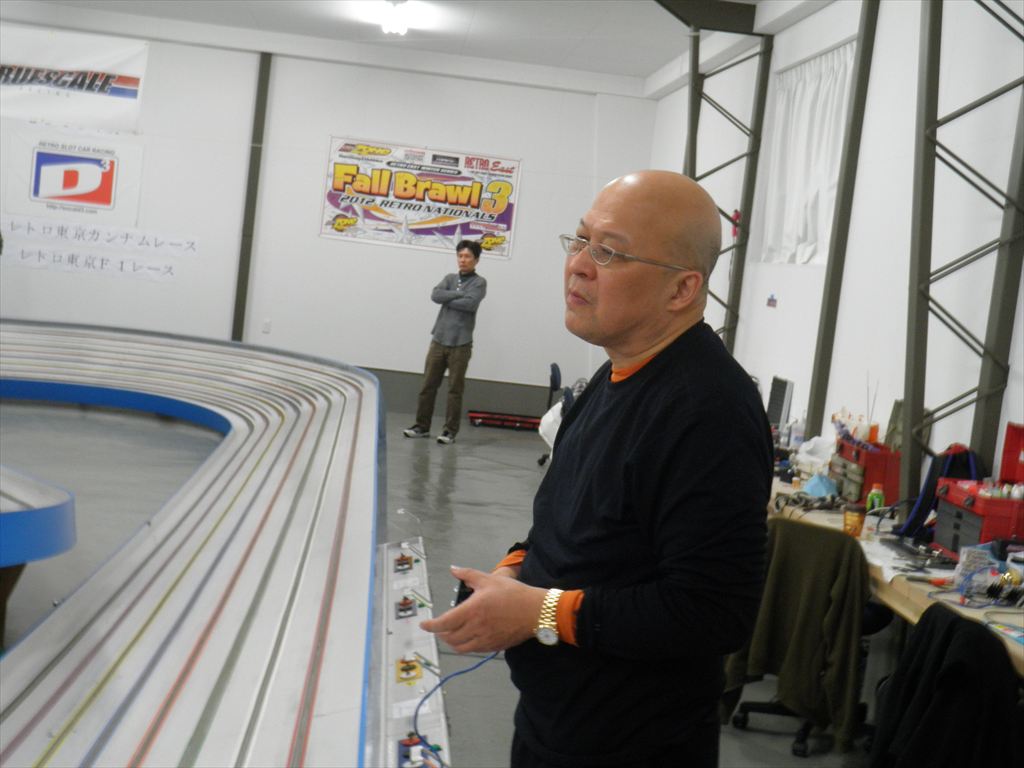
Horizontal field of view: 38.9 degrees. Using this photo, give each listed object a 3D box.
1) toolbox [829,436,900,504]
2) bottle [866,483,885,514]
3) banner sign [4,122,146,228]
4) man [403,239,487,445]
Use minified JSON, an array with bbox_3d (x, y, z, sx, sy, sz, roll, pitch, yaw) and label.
[{"bbox_3d":[1.605,0.397,6.509,0.215,0.235,0.360,6,5,-8],"label":"toolbox"},{"bbox_3d":[1.539,0.478,6.102,0.067,0.128,0.067,6,5,-5],"label":"bottle"},{"bbox_3d":[-4.107,-1.935,13.591,1.220,0.810,0.020,6,5,-5],"label":"banner sign"},{"bbox_3d":[-0.529,-0.363,12.252,0.500,1.690,0.380,9,5,28],"label":"man"}]

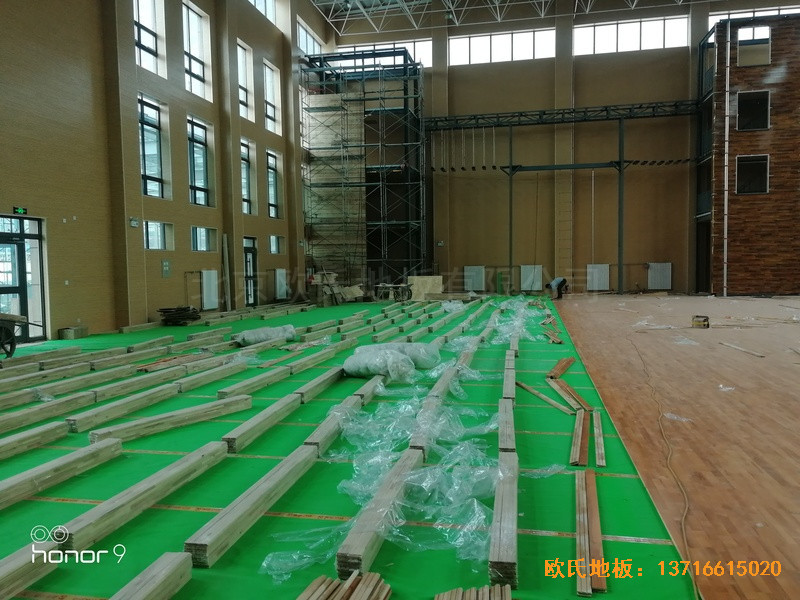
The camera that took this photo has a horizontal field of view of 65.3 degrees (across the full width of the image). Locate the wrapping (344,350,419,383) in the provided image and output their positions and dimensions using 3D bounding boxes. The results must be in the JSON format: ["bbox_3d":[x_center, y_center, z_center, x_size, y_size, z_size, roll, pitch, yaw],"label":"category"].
[{"bbox_3d":[-0.247,0.845,8.094,0.905,0.351,0.400,0,3,14],"label":"wrapping"}]

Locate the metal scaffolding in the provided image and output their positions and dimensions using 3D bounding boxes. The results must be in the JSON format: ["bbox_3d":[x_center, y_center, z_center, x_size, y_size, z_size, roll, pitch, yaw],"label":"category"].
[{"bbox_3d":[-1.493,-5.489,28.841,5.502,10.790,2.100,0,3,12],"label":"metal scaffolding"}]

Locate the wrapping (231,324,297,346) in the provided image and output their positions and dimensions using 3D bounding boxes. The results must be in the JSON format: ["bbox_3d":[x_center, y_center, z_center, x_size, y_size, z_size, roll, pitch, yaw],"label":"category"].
[{"bbox_3d":[-2.612,0.679,12.057,1.149,0.322,0.350,-2,3,-28],"label":"wrapping"}]

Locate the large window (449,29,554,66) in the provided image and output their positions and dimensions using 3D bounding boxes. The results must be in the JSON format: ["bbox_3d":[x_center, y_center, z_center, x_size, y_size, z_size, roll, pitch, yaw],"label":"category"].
[{"bbox_3d":[5.081,-12.694,31.377,5.316,1.434,0.200,0,3,12],"label":"large window"}]

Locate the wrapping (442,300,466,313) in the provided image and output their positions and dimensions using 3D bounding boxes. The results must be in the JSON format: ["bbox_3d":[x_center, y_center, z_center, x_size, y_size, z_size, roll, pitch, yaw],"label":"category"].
[{"bbox_3d":[1.712,0.201,19.546,0.678,0.336,0.600,0,3,12],"label":"wrapping"}]

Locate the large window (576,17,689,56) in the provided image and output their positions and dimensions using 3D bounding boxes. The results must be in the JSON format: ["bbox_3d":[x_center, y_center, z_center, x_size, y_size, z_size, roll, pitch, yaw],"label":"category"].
[{"bbox_3d":[11.068,-12.696,30.102,5.304,1.422,0.200,0,3,12],"label":"large window"}]

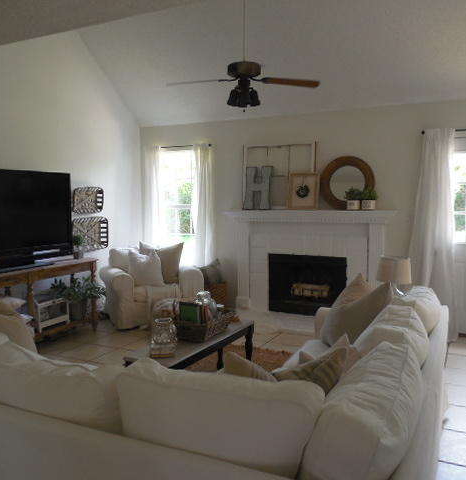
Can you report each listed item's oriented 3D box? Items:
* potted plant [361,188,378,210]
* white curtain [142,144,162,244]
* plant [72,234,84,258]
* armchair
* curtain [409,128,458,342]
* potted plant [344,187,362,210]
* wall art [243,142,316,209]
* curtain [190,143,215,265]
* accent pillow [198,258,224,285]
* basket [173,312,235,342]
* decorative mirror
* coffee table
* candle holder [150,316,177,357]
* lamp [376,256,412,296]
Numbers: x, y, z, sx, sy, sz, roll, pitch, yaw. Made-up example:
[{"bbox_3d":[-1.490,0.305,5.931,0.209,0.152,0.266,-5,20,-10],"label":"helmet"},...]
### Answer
[{"bbox_3d":[1.496,-0.445,5.056,0.165,0.235,0.155,2,5,28],"label":"potted plant"},{"bbox_3d":[-1.128,-0.212,6.534,0.360,2.180,0.130,2,5,28],"label":"white curtain"},{"bbox_3d":[-1.812,0.079,5.363,0.130,0.290,0.130,2,6,28],"label":"plant"},{"bbox_3d":[-1.075,0.543,5.848,1.080,0.860,0.860,-4,6,-29],"label":"armchair"},{"bbox_3d":[2.074,-0.064,4.852,0.510,2.180,0.180,2,5,28],"label":"curtain"},{"bbox_3d":[1.336,-0.456,5.139,0.175,0.245,0.160,2,5,28],"label":"potted plant"},{"bbox_3d":[0.550,-0.775,5.617,0.950,0.820,0.050,2,0,28],"label":"wall art"},{"bbox_3d":[-0.397,-0.164,6.185,0.370,2.190,0.100,2,6,28],"label":"curtain"},{"bbox_3d":[-0.299,0.443,6.008,0.380,0.360,0.140,-10,-8,20],"label":"accent pillow"},{"bbox_3d":[-0.214,0.634,3.485,0.280,0.140,0.480,2,5,28],"label":"basket"},{"bbox_3d":[1.293,-0.645,5.236,0.600,0.600,0.050,2,-2,28],"label":"decorative mirror"},{"bbox_3d":[-0.275,0.946,3.411,0.400,0.460,1.170,2,6,28],"label":"coffee table"},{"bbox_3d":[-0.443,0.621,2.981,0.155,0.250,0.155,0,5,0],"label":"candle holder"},{"bbox_3d":[1.307,0.372,3.740,0.280,0.440,0.280,2,5,28],"label":"lamp"}]

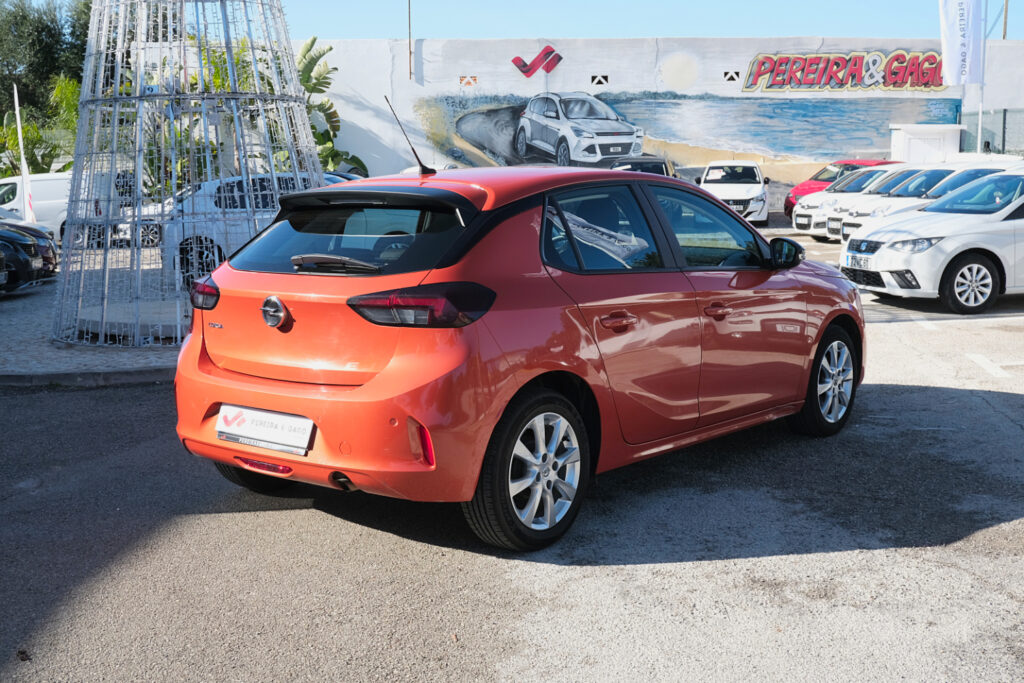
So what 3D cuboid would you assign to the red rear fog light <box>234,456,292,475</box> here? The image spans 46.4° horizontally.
[{"bbox_3d":[-0.920,0.453,4.412,0.330,0.055,0.050,5,9,39],"label":"red rear fog light"}]

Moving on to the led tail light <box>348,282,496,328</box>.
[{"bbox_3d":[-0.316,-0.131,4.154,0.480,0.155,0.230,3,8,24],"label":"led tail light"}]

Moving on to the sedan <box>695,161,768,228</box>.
[{"bbox_3d":[5.374,-3.599,29.000,1.770,1.470,4.060,1,7,12],"label":"sedan"}]

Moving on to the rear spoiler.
[{"bbox_3d":[-0.577,-0.537,4.683,1.090,0.145,0.260,6,10,38],"label":"rear spoiler"}]

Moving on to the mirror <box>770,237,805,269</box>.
[{"bbox_3d":[1.283,-0.415,5.611,0.200,0.155,0.140,6,10,38],"label":"mirror"}]

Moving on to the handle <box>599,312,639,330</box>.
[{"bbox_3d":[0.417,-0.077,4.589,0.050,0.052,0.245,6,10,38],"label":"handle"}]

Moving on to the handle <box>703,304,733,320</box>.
[{"bbox_3d":[0.909,-0.136,5.268,0.050,0.048,0.235,5,9,39],"label":"handle"}]

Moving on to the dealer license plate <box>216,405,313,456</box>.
[{"bbox_3d":[-0.926,0.327,4.423,0.525,0.137,0.020,5,-11,39],"label":"dealer license plate"}]

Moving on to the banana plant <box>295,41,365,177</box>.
[{"bbox_3d":[-4.954,-5.385,31.621,2.100,5.050,1.900,-1,7,0],"label":"banana plant"}]

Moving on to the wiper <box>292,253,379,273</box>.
[{"bbox_3d":[-0.653,-0.282,4.353,0.430,0.065,0.065,4,8,32],"label":"wiper"}]

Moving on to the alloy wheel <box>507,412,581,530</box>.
[{"bbox_3d":[0.069,0.469,4.408,0.150,0.445,0.445,6,10,38],"label":"alloy wheel"}]

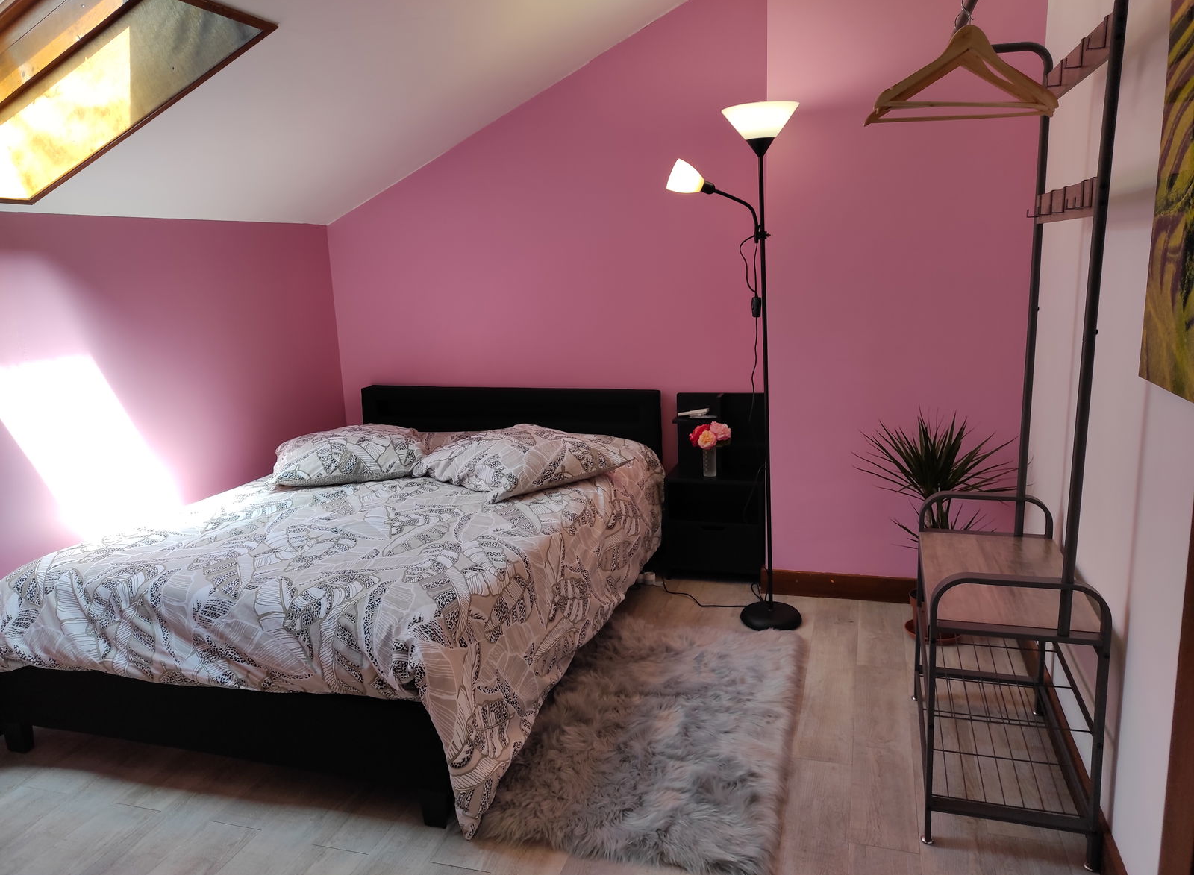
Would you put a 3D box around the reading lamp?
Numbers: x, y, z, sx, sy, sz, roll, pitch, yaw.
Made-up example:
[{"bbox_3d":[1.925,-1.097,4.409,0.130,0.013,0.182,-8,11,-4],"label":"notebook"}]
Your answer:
[{"bbox_3d":[0.494,-0.210,3.048,0.464,1.808,0.255,0,12,13],"label":"reading lamp"}]

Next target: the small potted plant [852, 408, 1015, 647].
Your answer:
[{"bbox_3d":[1.161,0.303,2.950,0.522,0.786,0.488,1,13,18],"label":"small potted plant"}]

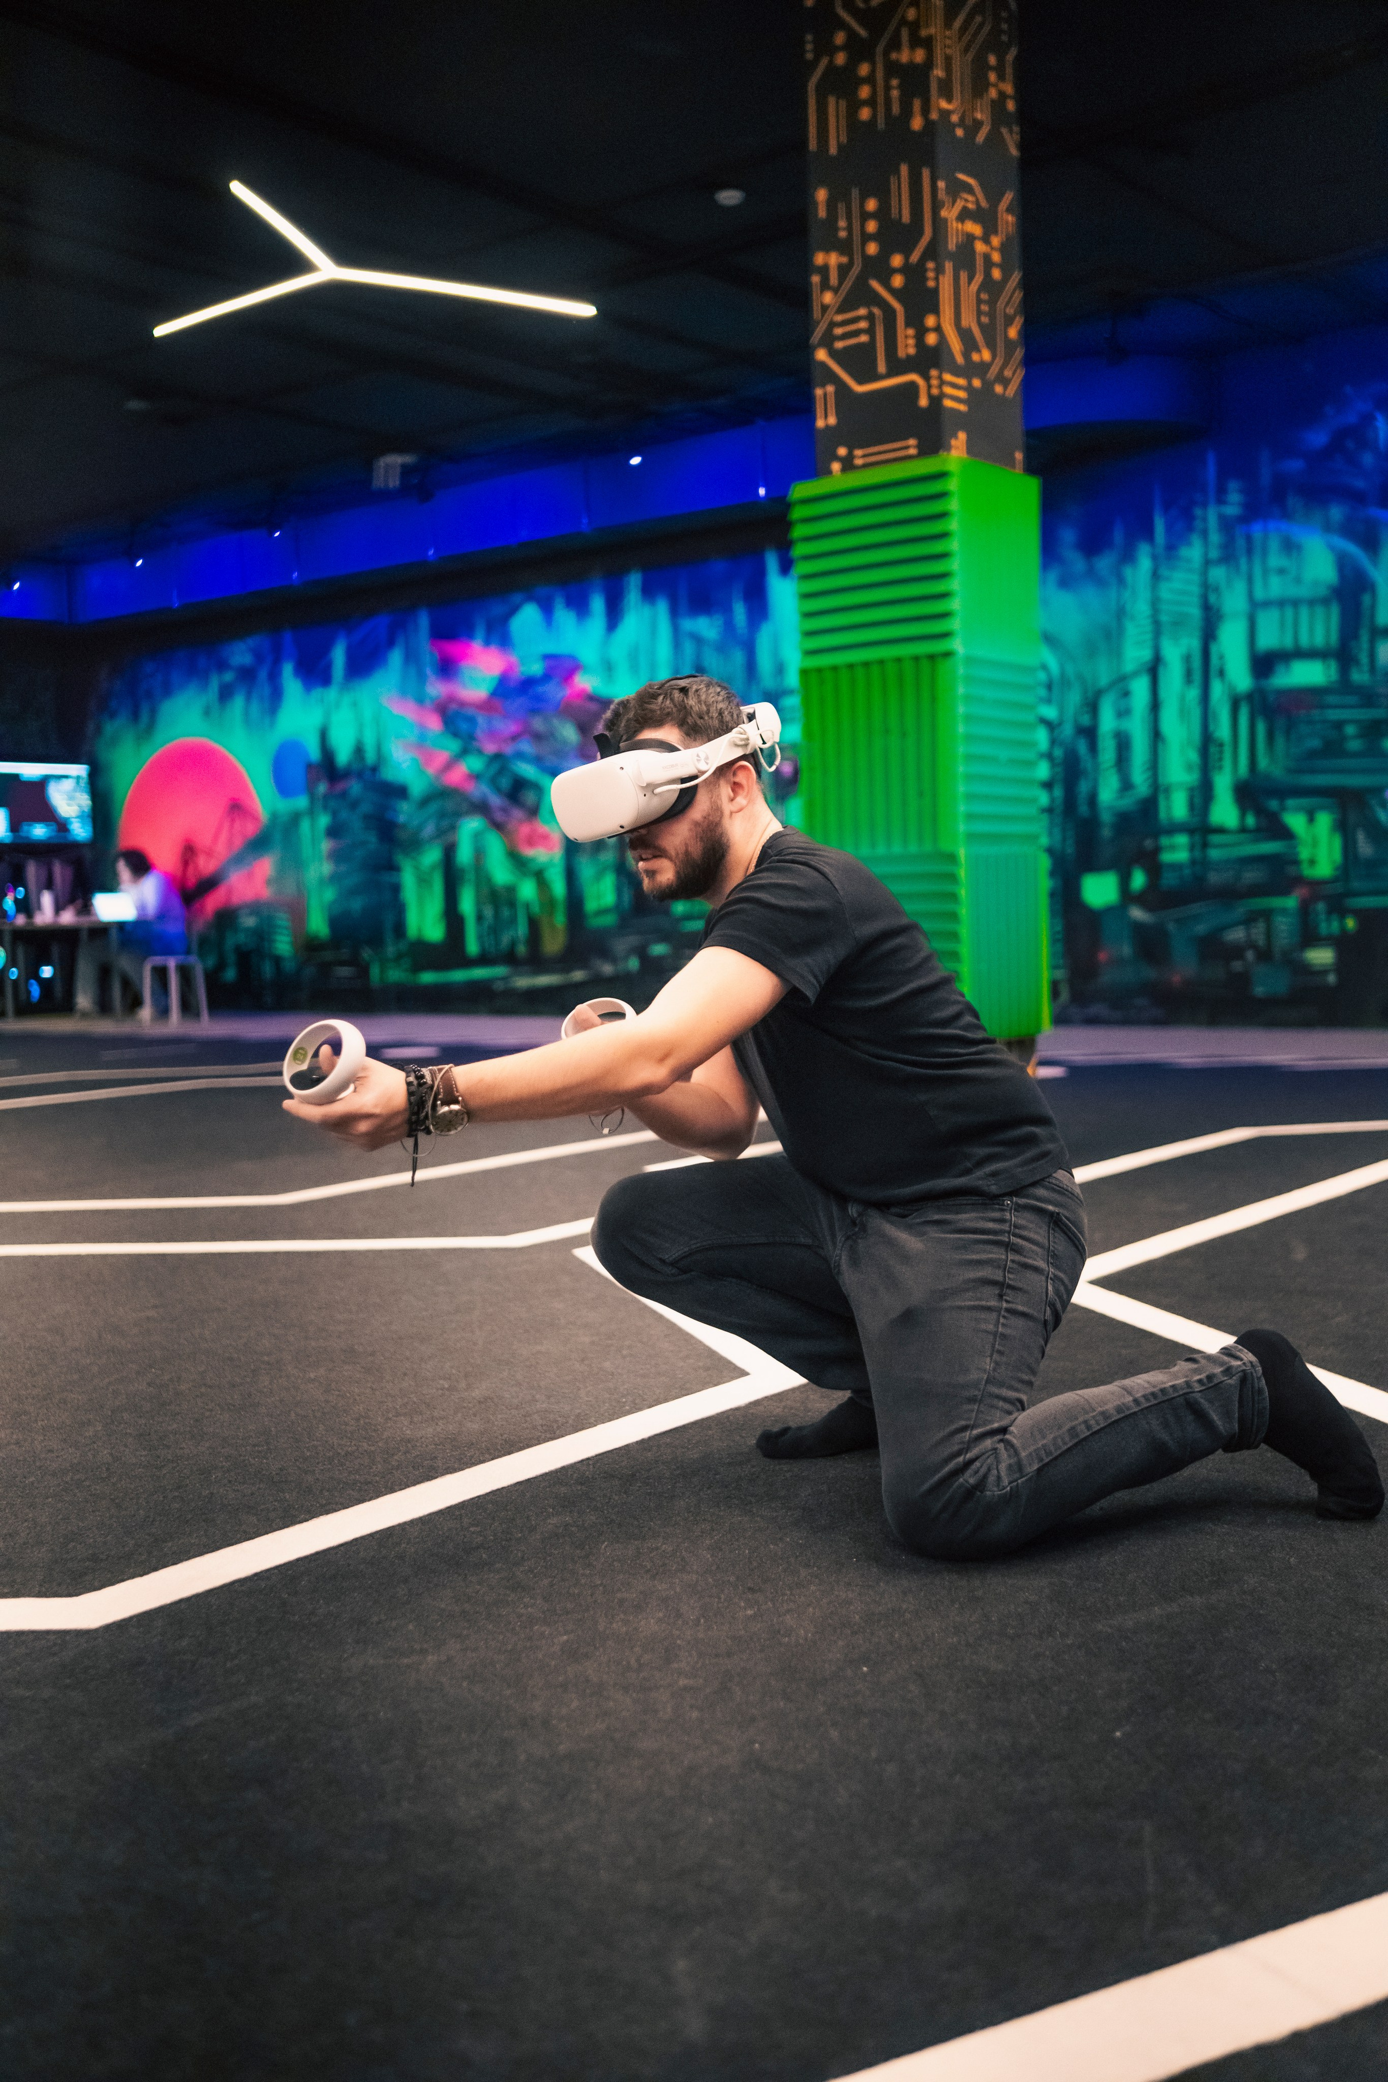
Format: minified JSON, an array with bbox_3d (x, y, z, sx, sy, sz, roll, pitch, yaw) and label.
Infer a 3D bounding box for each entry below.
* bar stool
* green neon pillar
[{"bbox_3d":[-3.800,-0.362,14.800,0.380,0.500,0.380,2,5,44],"label":"bar stool"},{"bbox_3d":[0.661,-0.799,5.771,0.517,1.560,0.478,1,4,38],"label":"green neon pillar"}]

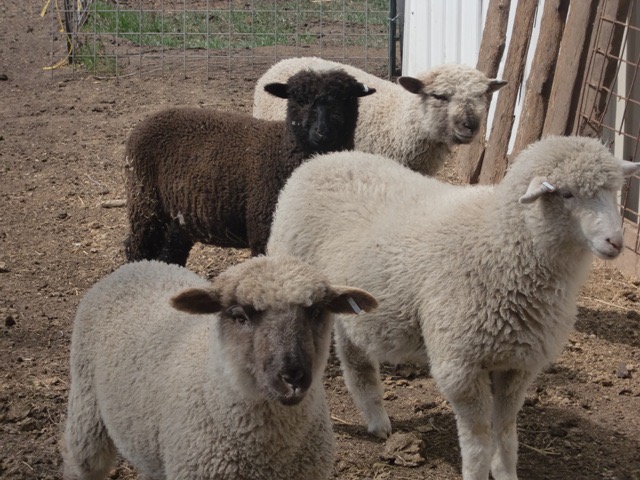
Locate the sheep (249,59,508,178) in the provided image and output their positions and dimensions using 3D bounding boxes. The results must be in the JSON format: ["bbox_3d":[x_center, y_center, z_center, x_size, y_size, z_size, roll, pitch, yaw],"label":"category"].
[{"bbox_3d":[0.110,-0.192,5.053,0.320,0.590,0.760,-8,15,-34],"label":"sheep"}]

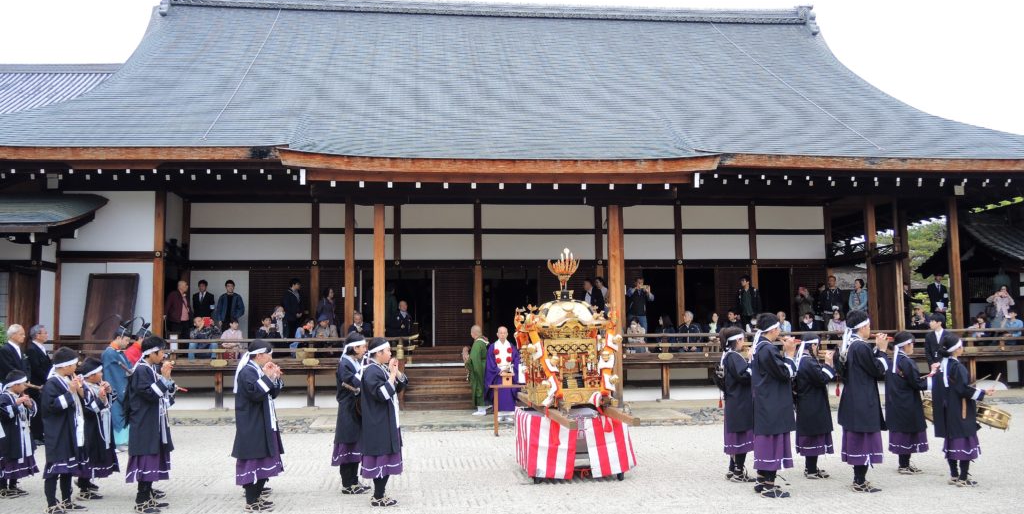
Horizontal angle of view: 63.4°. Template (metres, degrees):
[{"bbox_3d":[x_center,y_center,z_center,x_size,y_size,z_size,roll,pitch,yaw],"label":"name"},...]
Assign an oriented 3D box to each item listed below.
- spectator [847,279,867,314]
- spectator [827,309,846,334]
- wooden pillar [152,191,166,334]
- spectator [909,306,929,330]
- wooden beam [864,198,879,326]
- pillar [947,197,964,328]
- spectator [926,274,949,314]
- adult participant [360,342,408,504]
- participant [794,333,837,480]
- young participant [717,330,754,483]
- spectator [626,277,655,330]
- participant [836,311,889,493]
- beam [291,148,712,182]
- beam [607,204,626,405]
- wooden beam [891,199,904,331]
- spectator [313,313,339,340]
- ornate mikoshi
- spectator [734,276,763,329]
[{"bbox_3d":[8.112,1.323,19.384,0.460,1.594,0.340,-3,-6,26],"label":"spectator"},{"bbox_3d":[7.198,1.687,18.367,0.460,1.055,0.700,-2,-5,12],"label":"spectator"},{"bbox_3d":[-7.591,0.315,17.764,0.210,3.509,0.210,0,-5,-6],"label":"wooden pillar"},{"bbox_3d":[9.521,1.671,19.373,0.550,1.071,0.700,-1,-5,9],"label":"spectator"},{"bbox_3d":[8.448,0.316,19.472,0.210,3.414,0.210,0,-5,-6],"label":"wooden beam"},{"bbox_3d":[10.092,0.398,18.806,0.200,3.481,0.200,0,-4,-7],"label":"pillar"},{"bbox_3d":[10.084,1.216,19.549,0.500,1.680,0.320,-2,-5,14],"label":"spectator"},{"bbox_3d":[-1.220,1.545,7.871,0.440,1.563,0.460,-1,-4,-1],"label":"adult participant"},{"bbox_3d":[3.258,1.595,8.972,0.440,1.538,0.460,0,-4,-6],"label":"participant"},{"bbox_3d":[2.323,1.507,8.532,0.420,1.554,0.460,0,-5,-6],"label":"young participant"},{"bbox_3d":[2.907,1.289,18.770,0.580,1.652,0.450,0,-5,-13],"label":"spectator"},{"bbox_3d":[3.363,1.373,7.948,0.470,1.692,0.490,0,-5,-6],"label":"participant"},{"bbox_3d":[-0.126,-1.564,14.167,7.514,0.520,0.400,0,-5,-6],"label":"beam"},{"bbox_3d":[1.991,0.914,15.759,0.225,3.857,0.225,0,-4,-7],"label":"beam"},{"bbox_3d":[9.701,0.418,20.778,0.170,3.650,0.170,0,-4,-7],"label":"wooden beam"},{"bbox_3d":[-3.790,1.593,16.784,0.500,0.874,0.600,0,-5,-7],"label":"spectator"},{"bbox_3d":[0.610,0.753,8.953,0.980,1.706,0.980,0,-5,-10],"label":"ornate mikoshi"},{"bbox_3d":[5.631,1.302,19.612,0.520,1.732,0.360,-3,-6,26],"label":"spectator"}]

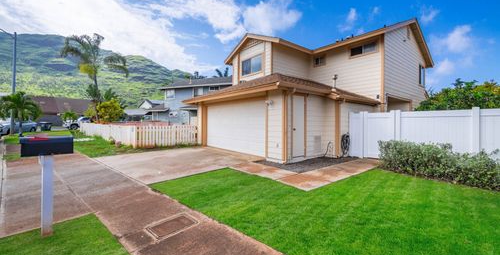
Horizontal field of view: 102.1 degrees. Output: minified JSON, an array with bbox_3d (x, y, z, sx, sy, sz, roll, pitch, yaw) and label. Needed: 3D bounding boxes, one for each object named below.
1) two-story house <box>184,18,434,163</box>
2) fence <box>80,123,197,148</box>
[{"bbox_3d":[4.244,-2.351,12.652,13.650,7.000,8.950,-1,1,-40],"label":"two-story house"},{"bbox_3d":[-10.738,0.252,16.951,18.018,1.300,3.594,1,2,44],"label":"fence"}]

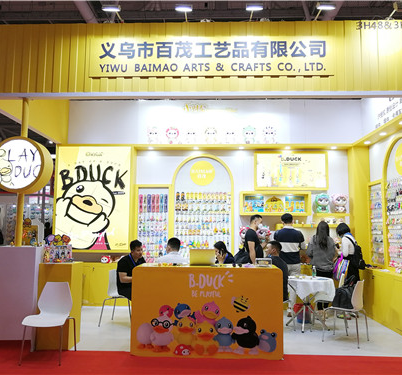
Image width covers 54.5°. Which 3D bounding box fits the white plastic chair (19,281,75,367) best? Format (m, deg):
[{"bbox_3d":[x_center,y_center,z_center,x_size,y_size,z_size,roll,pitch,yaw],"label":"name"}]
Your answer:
[{"bbox_3d":[-1.764,1.573,4.583,0.470,0.820,0.550,0,-6,0],"label":"white plastic chair"}]

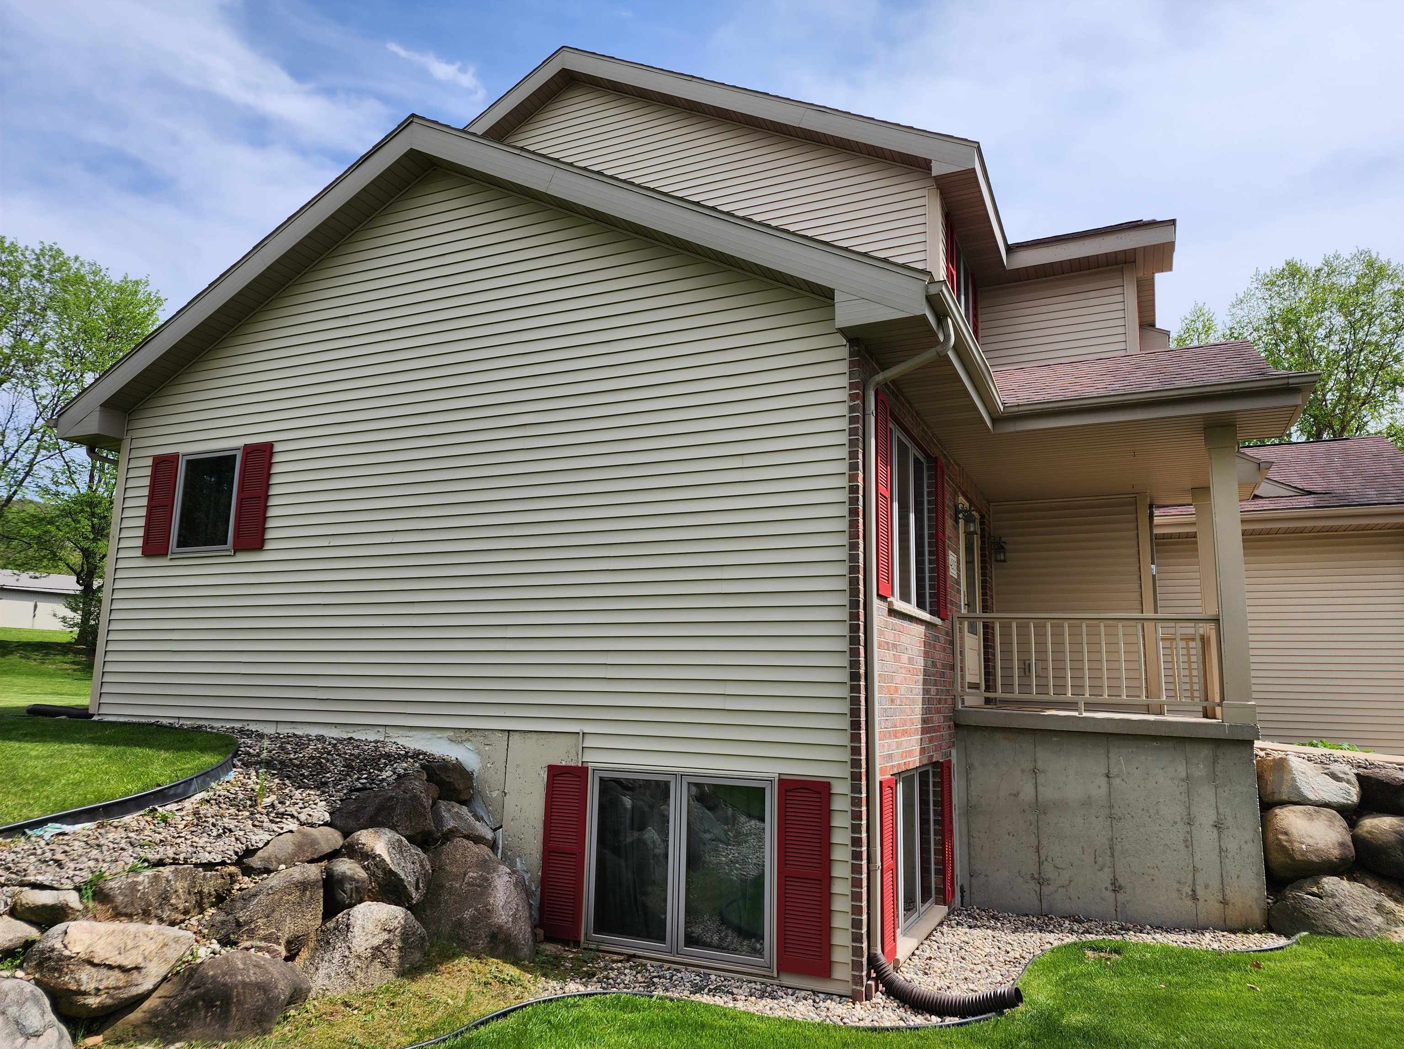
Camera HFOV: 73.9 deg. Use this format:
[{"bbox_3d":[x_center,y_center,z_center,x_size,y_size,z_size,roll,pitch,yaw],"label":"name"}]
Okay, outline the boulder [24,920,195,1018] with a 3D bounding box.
[{"bbox_3d":[-3.347,2.511,5.300,0.880,0.490,0.650,7,-11,-30],"label":"boulder"}]

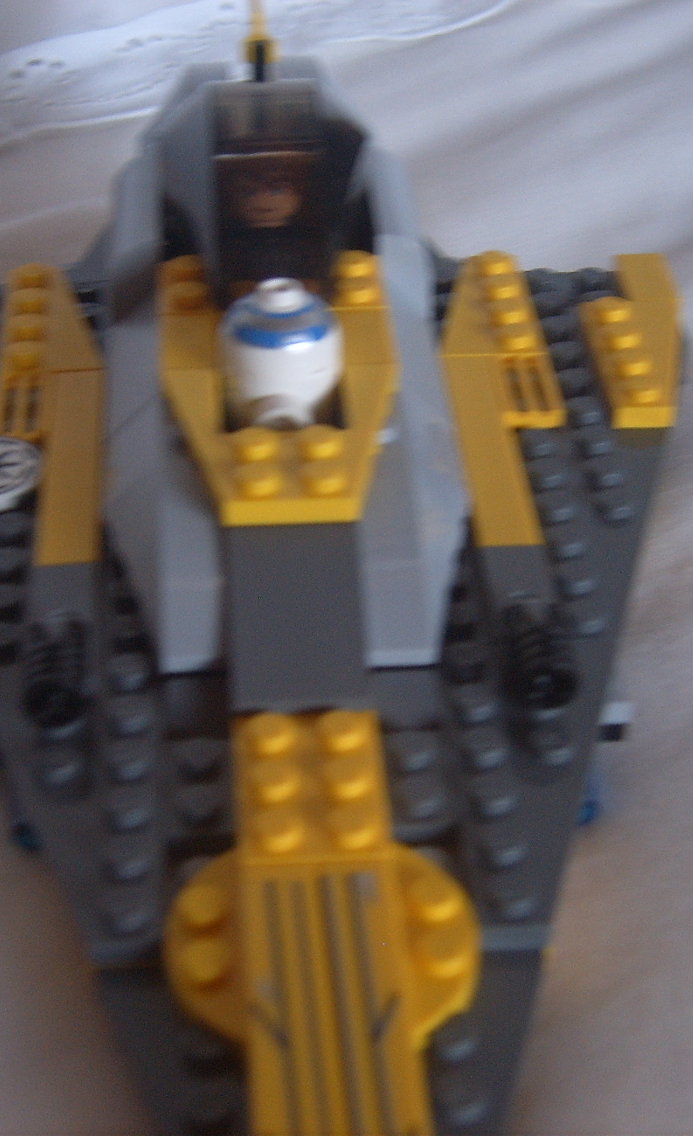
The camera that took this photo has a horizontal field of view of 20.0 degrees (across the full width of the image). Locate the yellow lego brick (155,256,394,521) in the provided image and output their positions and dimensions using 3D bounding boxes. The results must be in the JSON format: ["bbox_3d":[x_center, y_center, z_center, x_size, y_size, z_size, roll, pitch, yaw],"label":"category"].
[{"bbox_3d":[-0.009,-0.026,0.263,0.032,0.005,0.064,-2,36,-3],"label":"yellow lego brick"}]

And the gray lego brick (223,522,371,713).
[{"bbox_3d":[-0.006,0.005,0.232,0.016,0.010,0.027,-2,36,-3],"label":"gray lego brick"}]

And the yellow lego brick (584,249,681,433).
[{"bbox_3d":[0.045,-0.036,0.299,0.016,0.005,0.048,-2,36,-3],"label":"yellow lego brick"}]

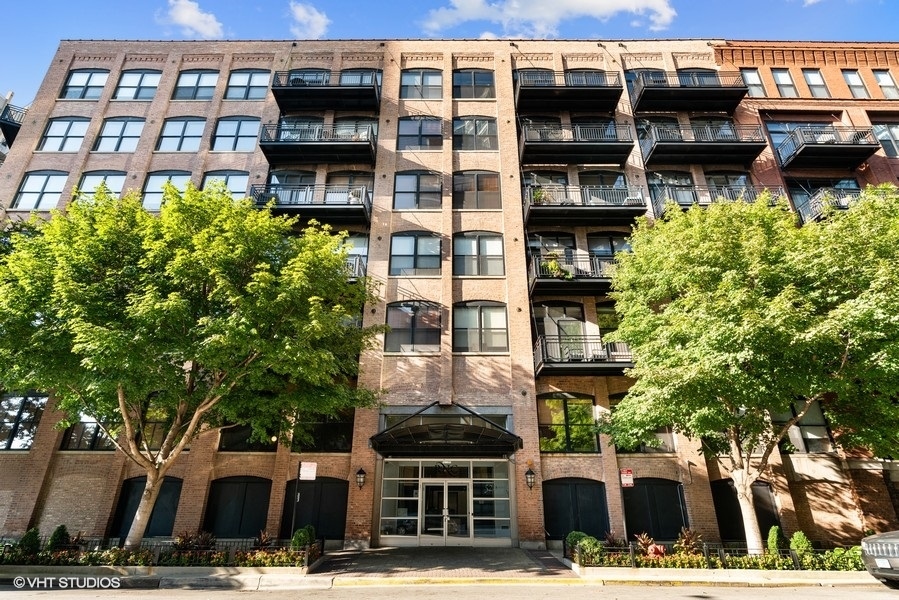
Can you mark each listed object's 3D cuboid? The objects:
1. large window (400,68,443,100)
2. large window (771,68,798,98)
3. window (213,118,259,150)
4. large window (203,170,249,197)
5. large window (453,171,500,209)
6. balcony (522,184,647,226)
[{"bbox_3d":[-1.498,-11.564,24.010,2.310,2.207,0.150,0,-23,0],"label":"large window"},{"bbox_3d":[17.621,-11.477,23.773,0.978,2.101,0.200,0,-23,1],"label":"large window"},{"bbox_3d":[-11.152,-8.709,23.519,2.295,2.370,0.180,0,-23,0],"label":"window"},{"bbox_3d":[-11.317,-5.490,22.550,2.307,2.343,0.200,0,-23,1],"label":"large window"},{"bbox_3d":[1.360,-5.448,22.126,2.356,2.356,0.180,0,-23,0],"label":"large window"},{"bbox_3d":[5.930,-4.151,19.947,4.952,1.263,1.312,0,-23,1],"label":"balcony"}]

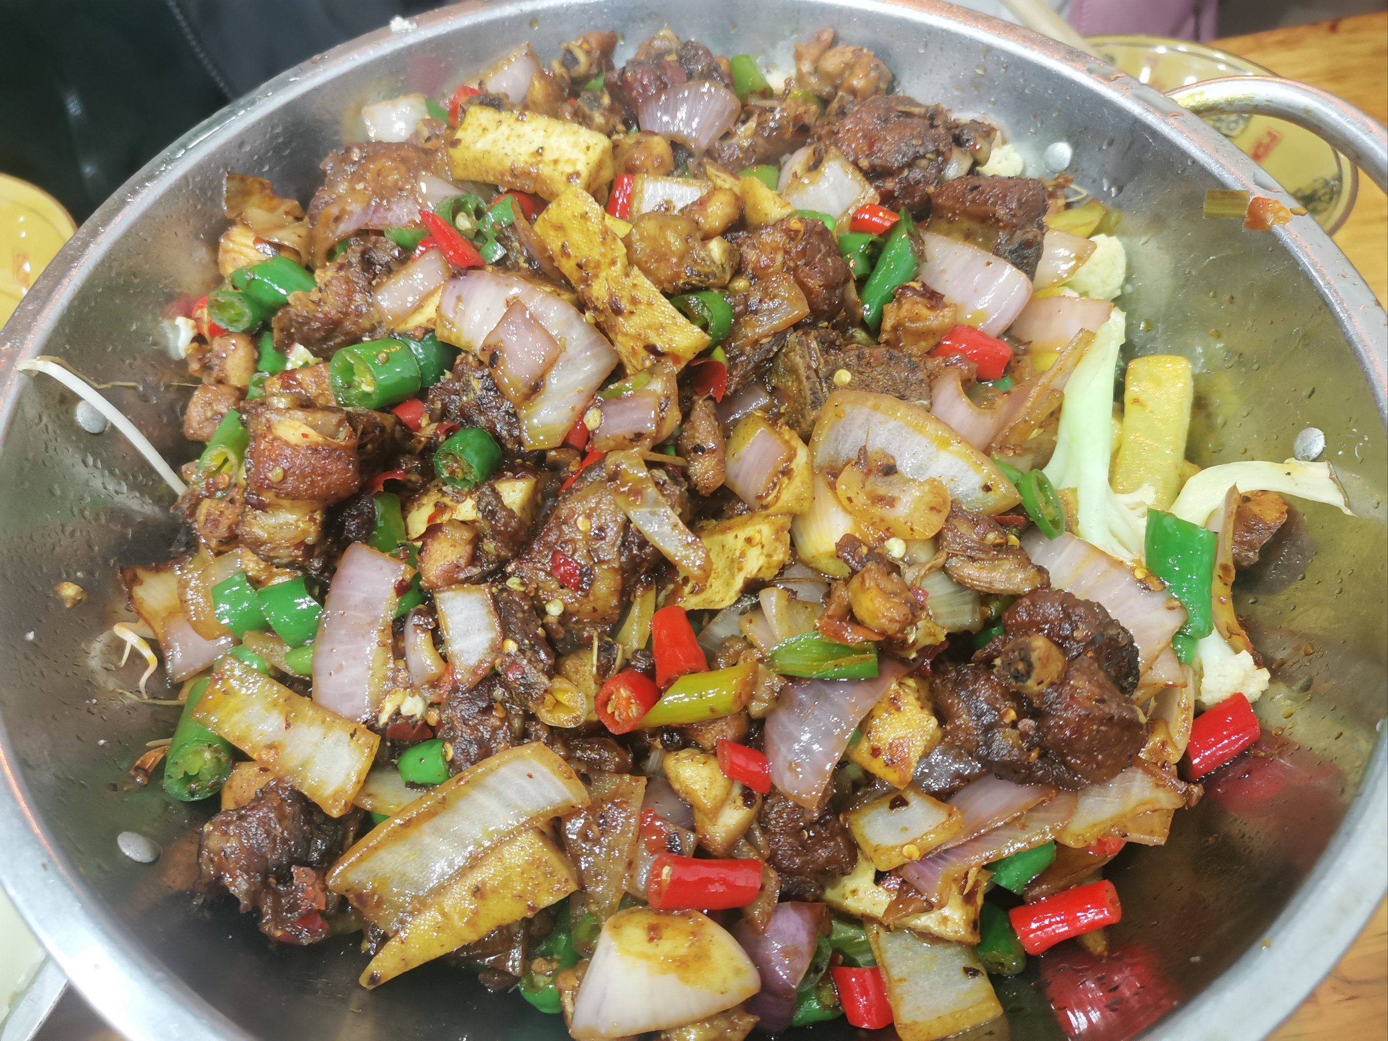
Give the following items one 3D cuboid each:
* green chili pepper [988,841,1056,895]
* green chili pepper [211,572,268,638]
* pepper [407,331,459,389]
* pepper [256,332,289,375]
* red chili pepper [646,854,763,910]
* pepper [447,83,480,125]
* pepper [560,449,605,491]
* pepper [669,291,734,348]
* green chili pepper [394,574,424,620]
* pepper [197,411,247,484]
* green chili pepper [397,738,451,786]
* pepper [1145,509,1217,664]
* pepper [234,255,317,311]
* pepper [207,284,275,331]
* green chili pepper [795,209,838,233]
[{"bbox_3d":[0.069,0.073,0.228,0.015,0.010,0.011,-22,60,-14],"label":"green chili pepper"},{"bbox_3d":[-0.128,0.024,0.306,0.012,0.010,0.017,-26,73,-13],"label":"green chili pepper"},{"bbox_3d":[-0.071,-0.043,0.292,0.018,0.015,0.015,-12,58,-7],"label":"pepper"},{"bbox_3d":[-0.130,-0.051,0.334,0.012,0.012,0.016,-17,59,-10],"label":"pepper"},{"bbox_3d":[0.003,0.082,0.245,0.025,0.011,0.011,-2,57,2],"label":"red chili pepper"},{"bbox_3d":[-0.082,-0.146,0.383,0.012,0.012,0.015,12,59,9],"label":"pepper"},{"bbox_3d":[-0.028,-0.012,0.269,0.006,0.004,0.017,37,68,22],"label":"pepper"},{"bbox_3d":[0.003,-0.055,0.290,0.015,0.015,0.013,35,31,21],"label":"pepper"},{"bbox_3d":[-0.067,0.018,0.258,0.011,0.010,0.014,17,59,11],"label":"green chili pepper"},{"bbox_3d":[-0.125,-0.018,0.288,0.011,0.011,0.024,2,57,2],"label":"pepper"},{"bbox_3d":[-0.064,0.057,0.256,0.013,0.011,0.011,-8,58,-4],"label":"green chili pepper"},{"bbox_3d":[0.132,0.017,0.291,0.016,0.013,0.039,-3,81,1],"label":"pepper"},{"bbox_3d":[-0.139,-0.079,0.362,0.023,0.015,0.015,26,62,18],"label":"pepper"},{"bbox_3d":[-0.137,-0.064,0.327,0.013,0.013,0.017,40,43,23],"label":"pepper"},{"bbox_3d":[0.036,-0.086,0.321,0.017,0.014,0.014,11,59,8],"label":"green chili pepper"}]

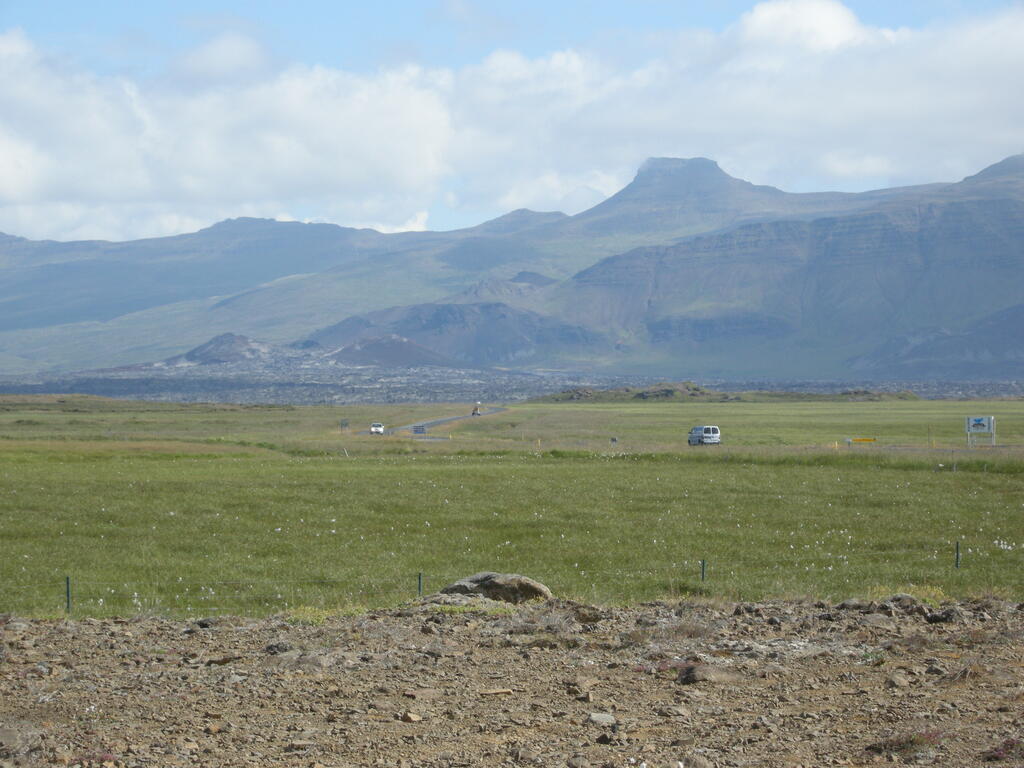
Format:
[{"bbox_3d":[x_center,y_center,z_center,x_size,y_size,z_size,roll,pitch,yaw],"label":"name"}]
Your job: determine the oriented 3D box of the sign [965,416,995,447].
[{"bbox_3d":[44.400,4.530,345.000,2.850,2.900,0.300,0,0,20],"label":"sign"}]

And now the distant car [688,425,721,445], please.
[{"bbox_3d":[18.620,4.930,352.000,1.800,1.900,4.500,0,0,-17],"label":"distant car"}]

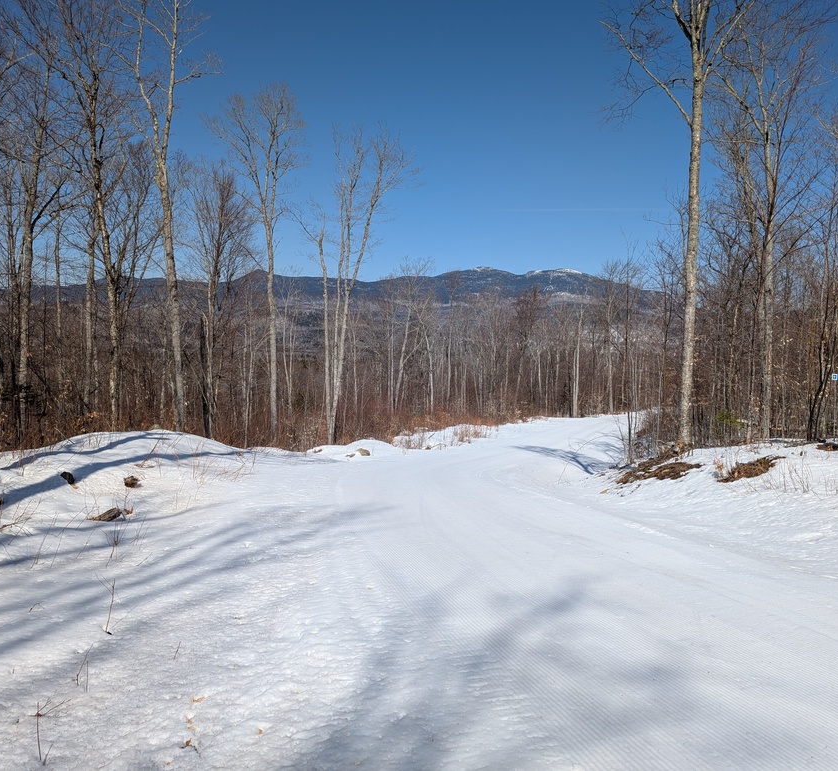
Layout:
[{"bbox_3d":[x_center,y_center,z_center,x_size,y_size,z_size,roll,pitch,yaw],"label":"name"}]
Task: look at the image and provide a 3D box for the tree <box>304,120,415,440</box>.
[{"bbox_3d":[-1.860,-3.219,23.000,3.620,10.320,3.200,0,2,0],"label":"tree"}]

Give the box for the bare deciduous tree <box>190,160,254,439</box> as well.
[{"bbox_3d":[-6.806,-2.929,24.500,2.210,9.650,2.100,0,2,0],"label":"bare deciduous tree"}]

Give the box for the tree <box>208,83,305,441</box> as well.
[{"bbox_3d":[-5.714,-4.325,25.000,3.450,12.660,3.200,0,2,0],"label":"tree"}]

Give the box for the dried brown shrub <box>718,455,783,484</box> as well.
[{"bbox_3d":[4.802,1.202,10.300,0.960,0.340,0.700,0,2,0],"label":"dried brown shrub"}]

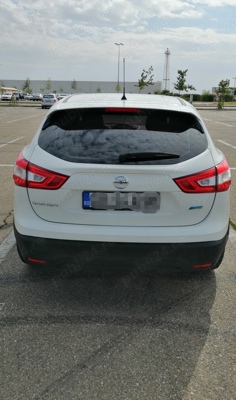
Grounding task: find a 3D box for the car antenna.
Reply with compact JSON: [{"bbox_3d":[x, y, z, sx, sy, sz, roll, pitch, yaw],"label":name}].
[{"bbox_3d":[0.053,-0.954,2.485,0.050,0.365,0.060,1,49,2],"label":"car antenna"}]

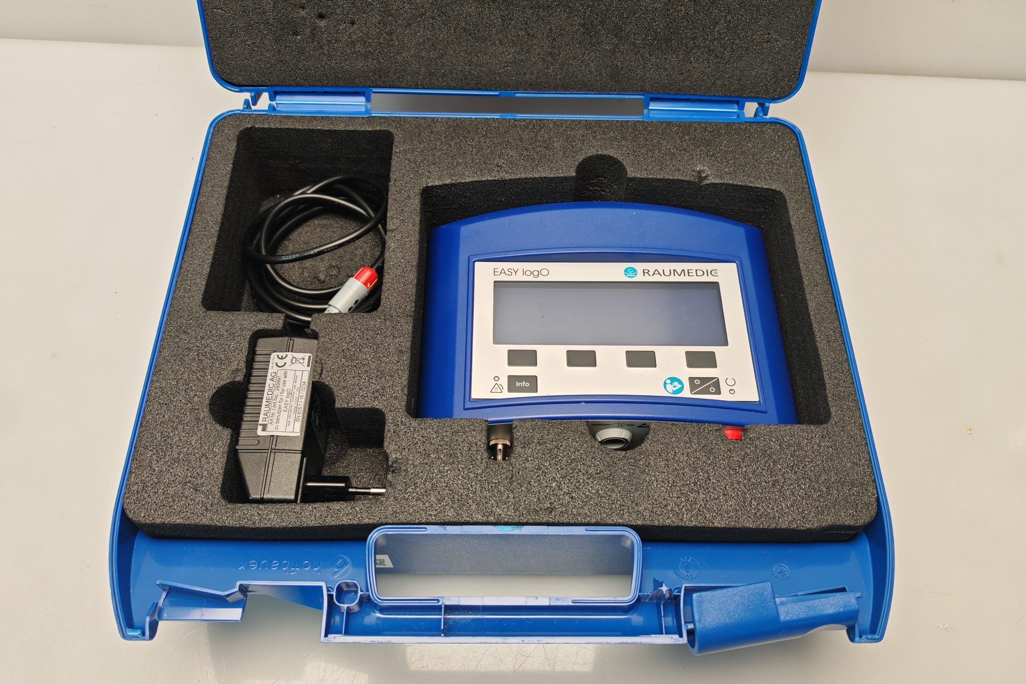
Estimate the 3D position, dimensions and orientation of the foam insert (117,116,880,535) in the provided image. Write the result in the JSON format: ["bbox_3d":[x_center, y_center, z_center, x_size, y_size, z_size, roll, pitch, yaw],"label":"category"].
[{"bbox_3d":[-0.004,-0.007,0.482,0.374,0.076,0.265,0,61,-1],"label":"foam insert"}]

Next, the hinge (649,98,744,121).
[{"bbox_3d":[0.119,-0.150,0.516,0.064,0.011,0.012,0,61,-1],"label":"hinge"}]

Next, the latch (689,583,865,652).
[{"bbox_3d":[0.120,0.129,0.373,0.075,0.021,0.023,-7,62,-5],"label":"latch"}]

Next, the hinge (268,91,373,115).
[{"bbox_3d":[-0.125,-0.152,0.512,0.064,0.011,0.012,0,61,-1],"label":"hinge"}]

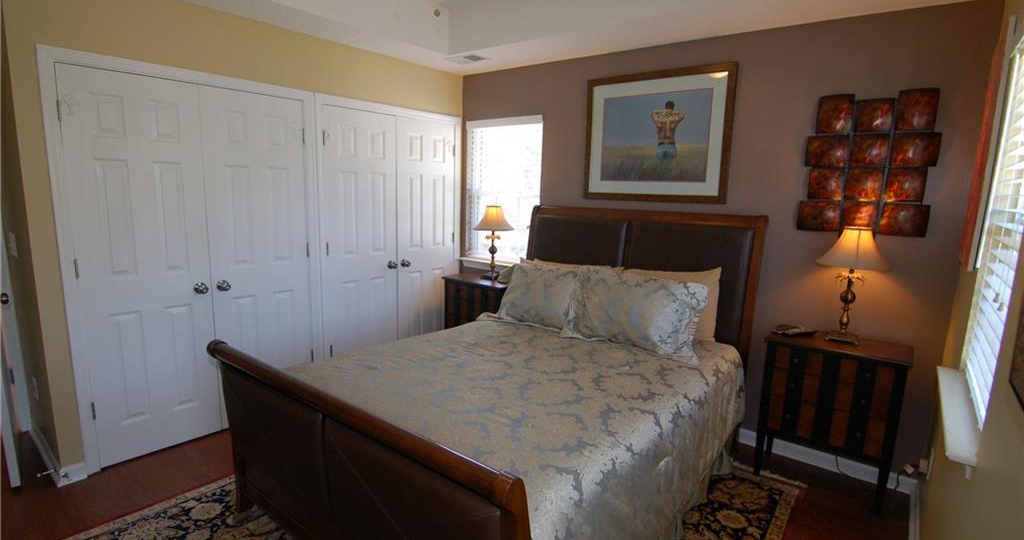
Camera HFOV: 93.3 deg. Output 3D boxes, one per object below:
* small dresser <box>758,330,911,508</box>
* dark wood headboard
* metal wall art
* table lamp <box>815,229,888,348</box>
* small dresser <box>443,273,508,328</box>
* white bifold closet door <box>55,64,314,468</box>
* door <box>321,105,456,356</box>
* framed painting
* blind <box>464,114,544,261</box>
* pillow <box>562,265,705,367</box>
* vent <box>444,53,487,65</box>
[{"bbox_3d":[1.650,0.752,2.530,0.595,0.780,0.295,9,12,39],"label":"small dresser"},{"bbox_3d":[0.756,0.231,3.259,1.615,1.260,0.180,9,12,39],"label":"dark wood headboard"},{"bbox_3d":[1.768,-0.524,2.409,0.533,0.695,0.060,9,12,39],"label":"metal wall art"},{"bbox_3d":[1.678,0.077,2.399,0.297,0.579,0.295,9,12,39],"label":"table lamp"},{"bbox_3d":[-0.213,0.472,3.902,0.610,0.800,0.310,9,12,39],"label":"small dresser"},{"bbox_3d":[-1.760,-0.017,2.836,0.040,2.035,1.181,9,12,39],"label":"white bifold closet door"},{"bbox_3d":[-0.913,-0.165,3.842,0.040,2.045,1.216,9,12,39],"label":"door"},{"bbox_3d":[0.893,-0.855,3.118,0.995,0.816,0.040,9,12,39],"label":"framed painting"},{"bbox_3d":[-0.103,-0.647,3.991,0.825,1.155,0.050,9,12,39],"label":"blind"},{"bbox_3d":[0.734,0.234,2.831,0.740,0.470,0.190,8,-17,33],"label":"pillow"},{"bbox_3d":[-0.328,-1.568,3.616,0.320,0.020,0.205,9,12,39],"label":"vent"}]

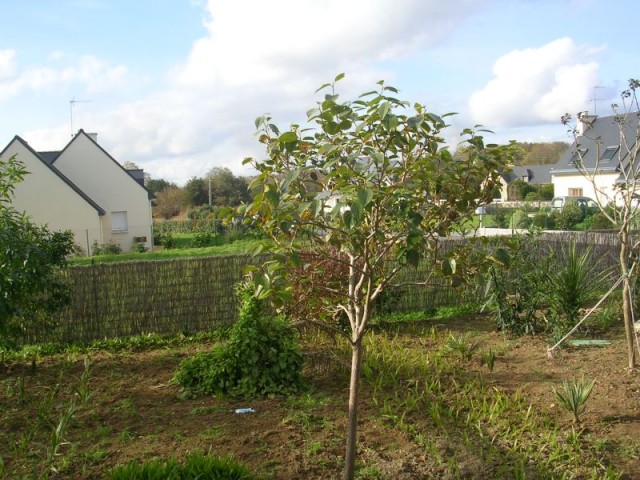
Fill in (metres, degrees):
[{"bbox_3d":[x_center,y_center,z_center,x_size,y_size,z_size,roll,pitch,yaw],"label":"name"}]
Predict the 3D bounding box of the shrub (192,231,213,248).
[{"bbox_3d":[-7.358,-0.031,44.000,1.500,1.150,1.300,-2,3,-9],"label":"shrub"}]

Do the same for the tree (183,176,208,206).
[{"bbox_3d":[-21.264,-8.113,120.000,4.500,5.600,4.400,-2,3,-10],"label":"tree"}]

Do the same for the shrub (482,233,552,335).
[{"bbox_3d":[3.542,0.780,12.600,1.280,1.760,1.100,-1,3,16],"label":"shrub"}]

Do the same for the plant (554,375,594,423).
[{"bbox_3d":[2.760,1.748,7.650,0.450,0.500,0.430,0,4,20],"label":"plant"}]

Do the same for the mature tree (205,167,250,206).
[{"bbox_3d":[-15.799,-8.967,120.000,7.800,7.300,7.200,-2,3,-7],"label":"mature tree"}]

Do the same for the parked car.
[{"bbox_3d":[19.760,-2.376,53.500,4.150,1.800,1.720,-2,3,-16],"label":"parked car"}]

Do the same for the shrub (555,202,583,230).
[{"bbox_3d":[12.733,-1.153,36.000,1.420,1.550,1.350,0,4,19],"label":"shrub"}]

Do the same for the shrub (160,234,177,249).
[{"bbox_3d":[-9.380,0.093,43.500,1.000,0.900,0.950,-2,3,-12],"label":"shrub"}]

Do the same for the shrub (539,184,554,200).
[{"bbox_3d":[29.014,-6.021,90.000,2.200,2.300,2.000,0,4,18],"label":"shrub"}]

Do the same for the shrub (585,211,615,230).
[{"bbox_3d":[14.321,-0.948,36.000,1.500,1.150,1.400,0,4,22],"label":"shrub"}]

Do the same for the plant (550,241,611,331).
[{"bbox_3d":[4.672,0.834,12.600,1.080,1.600,1.050,0,4,20],"label":"plant"}]

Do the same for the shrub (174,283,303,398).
[{"bbox_3d":[-1.137,1.374,9.800,1.700,1.400,1.350,-2,3,-7],"label":"shrub"}]

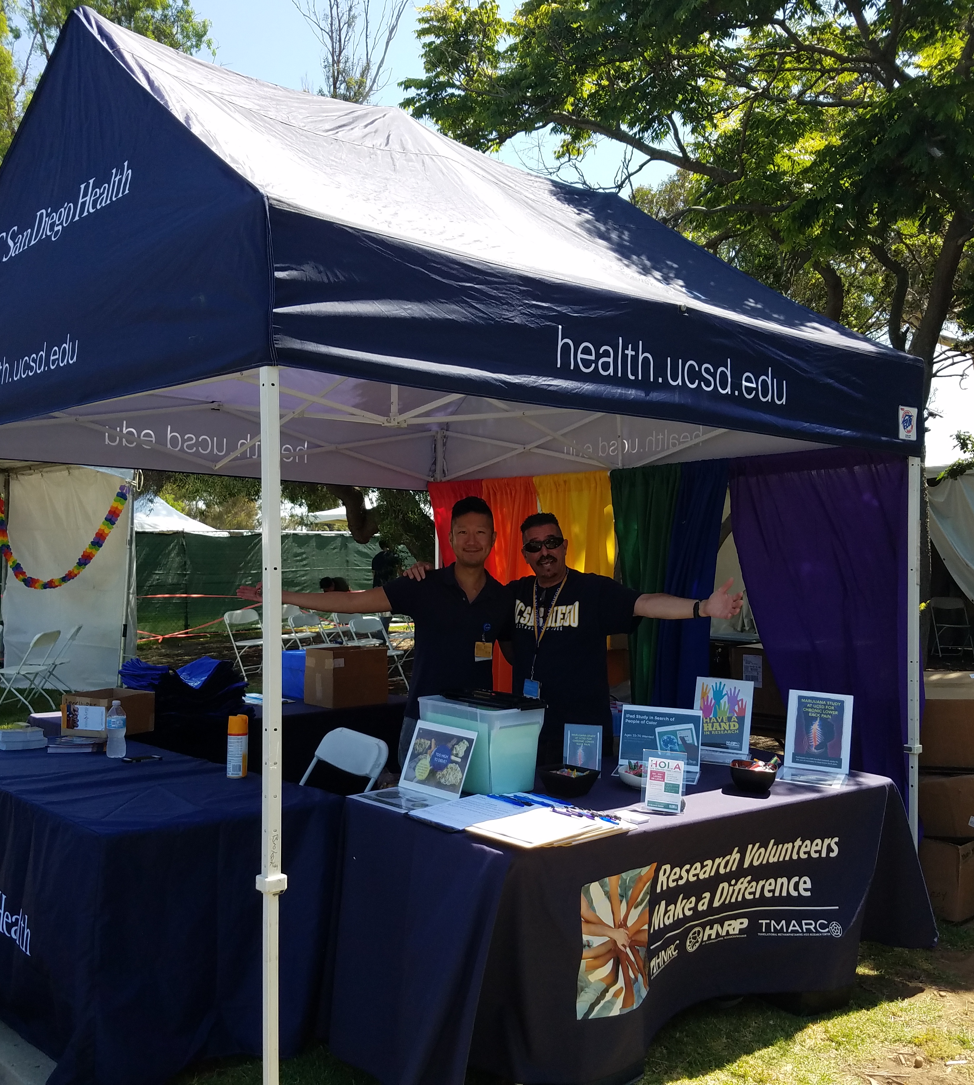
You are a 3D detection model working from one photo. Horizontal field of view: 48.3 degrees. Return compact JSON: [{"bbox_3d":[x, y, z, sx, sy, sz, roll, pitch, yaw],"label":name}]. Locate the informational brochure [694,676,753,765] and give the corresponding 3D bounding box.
[{"bbox_3d":[0.847,0.634,3.890,0.218,0.262,0.150,0,-1,27],"label":"informational brochure"}]

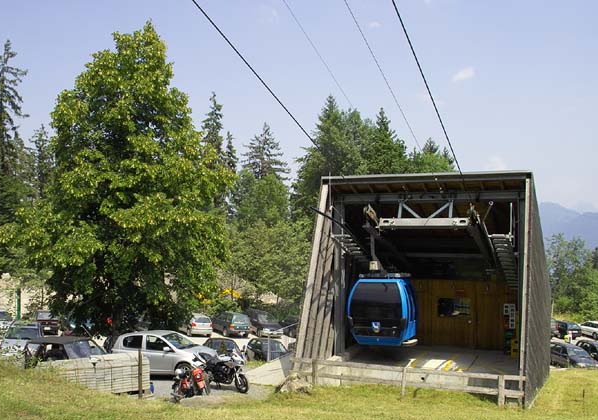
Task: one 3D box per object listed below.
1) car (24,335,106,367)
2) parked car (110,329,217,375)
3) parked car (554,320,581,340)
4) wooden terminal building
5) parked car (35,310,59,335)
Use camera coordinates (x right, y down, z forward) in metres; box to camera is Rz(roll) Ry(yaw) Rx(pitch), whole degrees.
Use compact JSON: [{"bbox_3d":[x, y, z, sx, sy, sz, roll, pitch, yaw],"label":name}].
[{"bbox_3d":[-7.078,4.844,18.969,3.500,1.450,1.600,0,-3,18],"label":"car"},{"bbox_3d":[-4.777,4.944,20.768,3.620,1.500,1.660,0,-2,6],"label":"parked car"},{"bbox_3d":[19.470,8.958,44.969,1.700,1.430,4.100,2,-3,-25],"label":"parked car"},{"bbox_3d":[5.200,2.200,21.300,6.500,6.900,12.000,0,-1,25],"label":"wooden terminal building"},{"bbox_3d":[-17.934,7.760,42.469,1.660,1.450,4.200,1,-3,-24],"label":"parked car"}]

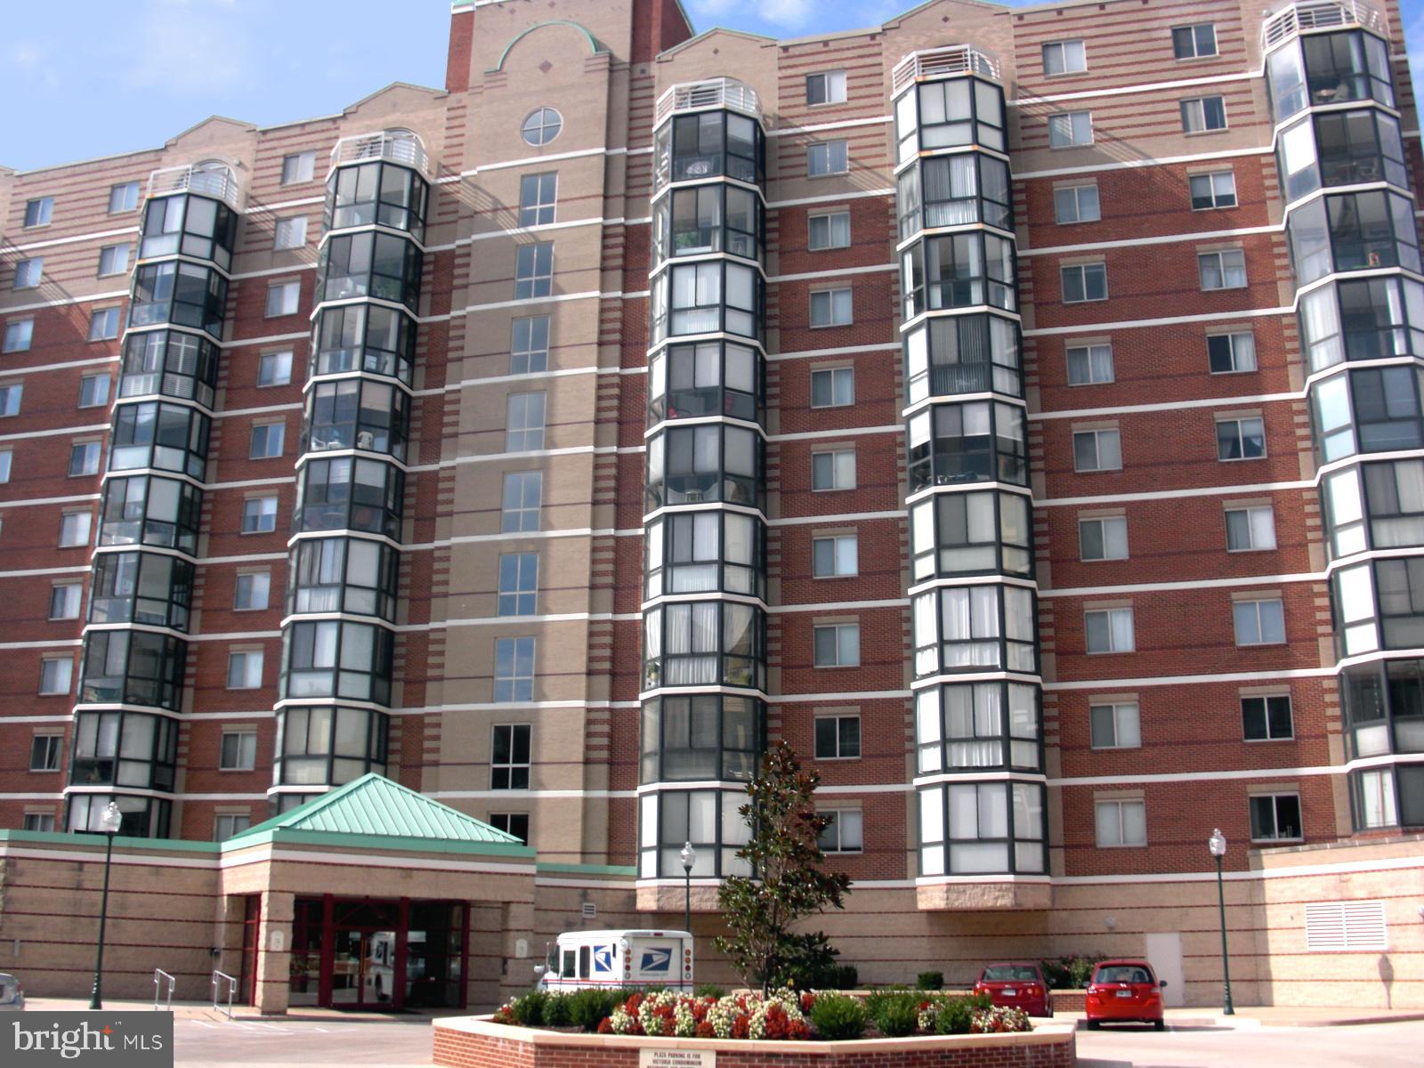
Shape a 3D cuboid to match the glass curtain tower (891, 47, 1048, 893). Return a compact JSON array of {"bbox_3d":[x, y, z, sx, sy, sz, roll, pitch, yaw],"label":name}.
[{"bbox_3d":[7.442,-2.683,44.183,3.820,25.913,2.120,-4,-17,15],"label":"glass curtain tower"}]

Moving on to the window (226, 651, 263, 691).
[{"bbox_3d":[-15.815,4.624,50.247,1.390,1.290,0.130,-4,-17,15],"label":"window"}]

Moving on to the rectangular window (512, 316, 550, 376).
[{"bbox_3d":[-6.155,-6.381,50.264,1.380,2.130,0.130,-4,-17,15],"label":"rectangular window"}]

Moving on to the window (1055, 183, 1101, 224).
[{"bbox_3d":[11.477,-10.360,46.437,1.357,1.304,0.120,-4,-17,15],"label":"window"}]

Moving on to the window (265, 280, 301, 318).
[{"bbox_3d":[-15.335,-8.387,53.009,1.350,1.240,0.140,-4,-17,15],"label":"window"}]

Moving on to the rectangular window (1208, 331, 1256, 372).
[{"bbox_3d":[15.203,-5.288,43.313,1.350,1.240,0.140,-4,-17,15],"label":"rectangular window"}]

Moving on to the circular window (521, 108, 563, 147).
[{"bbox_3d":[-5.927,-14.205,51.736,1.560,1.560,0.130,-4,-17,15],"label":"circular window"}]

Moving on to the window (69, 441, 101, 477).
[{"bbox_3d":[-23.021,-2.758,54.385,1.357,1.304,0.120,-4,-17,15],"label":"window"}]

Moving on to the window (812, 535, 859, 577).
[{"bbox_3d":[3.788,0.708,45.304,1.340,1.290,0.150,-4,-17,15],"label":"window"}]

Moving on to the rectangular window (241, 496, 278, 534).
[{"bbox_3d":[-15.680,-0.645,51.334,1.340,1.290,0.150,-4,-17,15],"label":"rectangular window"}]

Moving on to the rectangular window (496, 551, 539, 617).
[{"bbox_3d":[-6.175,1.615,47.280,1.337,2.048,0.150,-4,-17,15],"label":"rectangular window"}]

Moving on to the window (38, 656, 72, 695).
[{"bbox_3d":[-22.991,4.962,51.930,1.340,1.290,0.150,-4,-17,15],"label":"window"}]

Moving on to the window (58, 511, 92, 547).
[{"bbox_3d":[-23.226,-0.162,54.007,1.390,1.290,0.130,-4,-17,15],"label":"window"}]

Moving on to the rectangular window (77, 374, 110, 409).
[{"bbox_3d":[-22.940,-5.312,55.112,1.367,1.258,0.140,-4,-17,15],"label":"rectangular window"}]

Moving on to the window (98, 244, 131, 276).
[{"bbox_3d":[-22.600,-10.352,56.051,1.350,1.240,0.140,-4,-17,15],"label":"window"}]

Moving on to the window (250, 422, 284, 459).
[{"bbox_3d":[-15.672,-3.276,52.221,1.357,1.304,0.120,-4,-17,15],"label":"window"}]

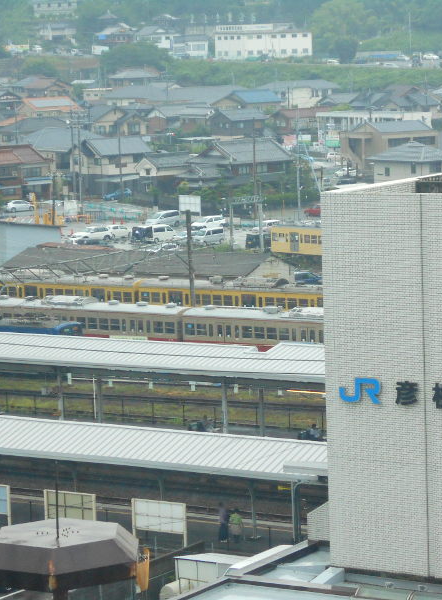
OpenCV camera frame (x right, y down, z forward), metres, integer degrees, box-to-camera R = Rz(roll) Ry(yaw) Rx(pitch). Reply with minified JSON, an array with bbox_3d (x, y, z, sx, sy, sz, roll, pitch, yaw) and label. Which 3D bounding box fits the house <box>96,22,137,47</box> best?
[{"bbox_3d":[-32.608,-81.968,700.000,10.500,7.200,9.000,-5,7,-25],"label":"house"}]

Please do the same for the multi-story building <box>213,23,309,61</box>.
[{"bbox_3d":[11.747,-71.450,626.000,26.500,10.000,12.000,-1,7,3],"label":"multi-story building"}]

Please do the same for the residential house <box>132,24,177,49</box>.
[{"bbox_3d":[-19.811,-79.394,685.000,10.000,7.500,9.500,-6,8,-32],"label":"residential house"}]

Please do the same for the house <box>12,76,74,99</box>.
[{"bbox_3d":[-43.348,-50.269,550.000,9.500,7.600,11.500,-8,9,-39],"label":"house"}]

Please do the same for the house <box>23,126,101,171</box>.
[{"bbox_3d":[-23.282,-20.844,334.497,10.000,8.600,9.500,-6,8,-32],"label":"house"}]

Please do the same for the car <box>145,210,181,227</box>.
[{"bbox_3d":[-6.910,-9.841,270.485,1.790,1.750,4.700,3,8,39],"label":"car"}]

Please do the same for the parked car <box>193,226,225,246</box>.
[{"bbox_3d":[-1.341,-6.842,243.122,1.690,1.820,4.400,2,8,27],"label":"parked car"}]

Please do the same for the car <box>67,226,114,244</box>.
[{"bbox_3d":[-14.109,-7.229,246.204,4.600,1.650,1.800,-6,8,-30],"label":"car"}]

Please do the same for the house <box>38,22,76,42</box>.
[{"bbox_3d":[-53.022,-85.899,730.000,12.000,6.500,8.000,-3,7,-5],"label":"house"}]

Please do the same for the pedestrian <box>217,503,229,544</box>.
[{"bbox_3d":[0.077,9.200,93.607,0.480,1.620,0.350,3,8,34],"label":"pedestrian"}]

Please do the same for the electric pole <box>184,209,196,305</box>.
[{"bbox_3d":[-2.145,-2.025,166.631,0.400,9.188,0.400,-3,6,0],"label":"electric pole"}]

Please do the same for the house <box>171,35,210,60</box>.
[{"bbox_3d":[-8.619,-71.353,640.000,9.900,7.000,8.200,-3,7,-8],"label":"house"}]

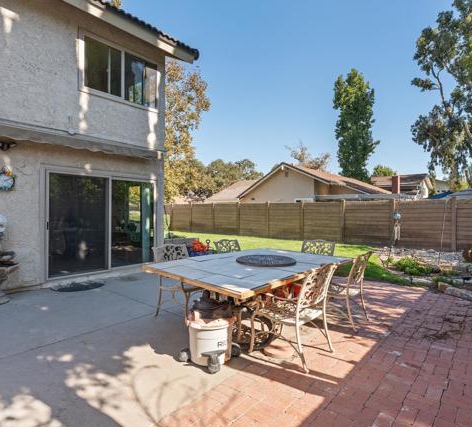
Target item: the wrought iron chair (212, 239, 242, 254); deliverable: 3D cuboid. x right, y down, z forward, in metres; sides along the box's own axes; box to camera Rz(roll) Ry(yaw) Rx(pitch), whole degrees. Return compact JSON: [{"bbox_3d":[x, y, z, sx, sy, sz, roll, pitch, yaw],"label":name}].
[{"bbox_3d":[0.040,0.910,4.700,0.570,0.900,0.630,0,0,-42],"label":"wrought iron chair"}]

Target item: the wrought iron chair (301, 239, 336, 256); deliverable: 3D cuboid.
[{"bbox_3d":[1.260,0.910,4.680,0.570,0.900,0.630,0,0,38],"label":"wrought iron chair"}]

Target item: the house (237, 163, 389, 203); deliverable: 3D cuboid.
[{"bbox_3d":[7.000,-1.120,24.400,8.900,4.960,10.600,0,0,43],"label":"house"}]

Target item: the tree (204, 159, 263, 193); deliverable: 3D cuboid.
[{"bbox_3d":[-0.400,-3.300,42.000,8.500,9.300,8.000,0,0,0],"label":"tree"}]

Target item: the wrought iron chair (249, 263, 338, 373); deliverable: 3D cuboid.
[{"bbox_3d":[0.600,0.910,2.800,0.630,0.900,0.570,0,0,43],"label":"wrought iron chair"}]

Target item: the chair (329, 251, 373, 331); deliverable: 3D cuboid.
[{"bbox_3d":[1.350,0.910,3.620,0.630,0.900,0.570,0,0,43],"label":"chair"}]

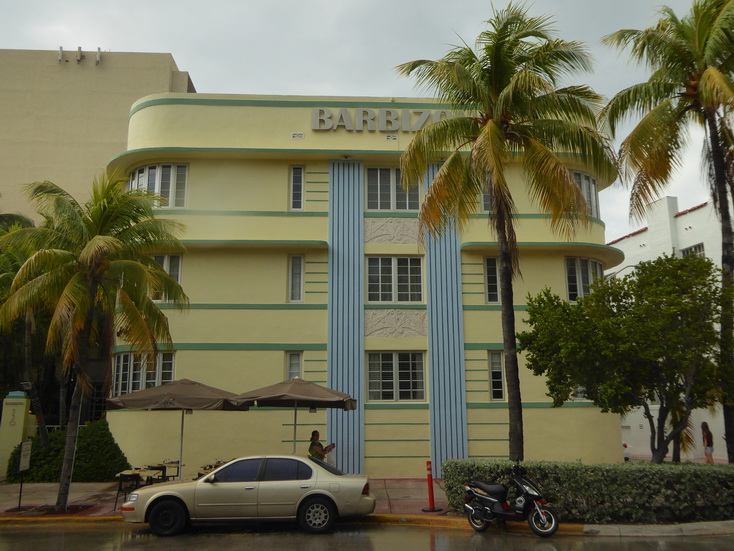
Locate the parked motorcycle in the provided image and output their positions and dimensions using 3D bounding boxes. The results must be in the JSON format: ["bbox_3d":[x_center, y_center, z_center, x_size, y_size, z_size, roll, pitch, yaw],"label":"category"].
[{"bbox_3d":[2.609,4.133,12.119,1.840,1.180,0.700,-8,-15,32],"label":"parked motorcycle"}]

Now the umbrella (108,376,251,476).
[{"bbox_3d":[-4.542,3.987,16.122,2.720,2.869,2.720,-1,-13,2],"label":"umbrella"}]

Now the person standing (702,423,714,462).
[{"bbox_3d":[9.354,4.861,17.961,0.380,1.664,0.430,-12,-17,43],"label":"person standing"}]

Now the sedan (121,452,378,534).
[{"bbox_3d":[-2.260,4.231,12.976,4.800,1.410,1.770,1,-13,-5],"label":"sedan"}]

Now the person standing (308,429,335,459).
[{"bbox_3d":[-1.089,4.421,15.201,0.550,1.618,0.480,-4,-13,17],"label":"person standing"}]

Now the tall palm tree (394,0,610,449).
[{"bbox_3d":[3.646,-0.825,16.380,5.800,12.331,5.600,0,-13,0],"label":"tall palm tree"}]

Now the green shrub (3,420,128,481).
[{"bbox_3d":[-9.077,5.445,20.565,3.753,1.873,1.700,0,-13,0],"label":"green shrub"}]

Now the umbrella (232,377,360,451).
[{"bbox_3d":[-1.772,3.965,16.124,2.720,2.889,2.720,-1,-13,4],"label":"umbrella"}]

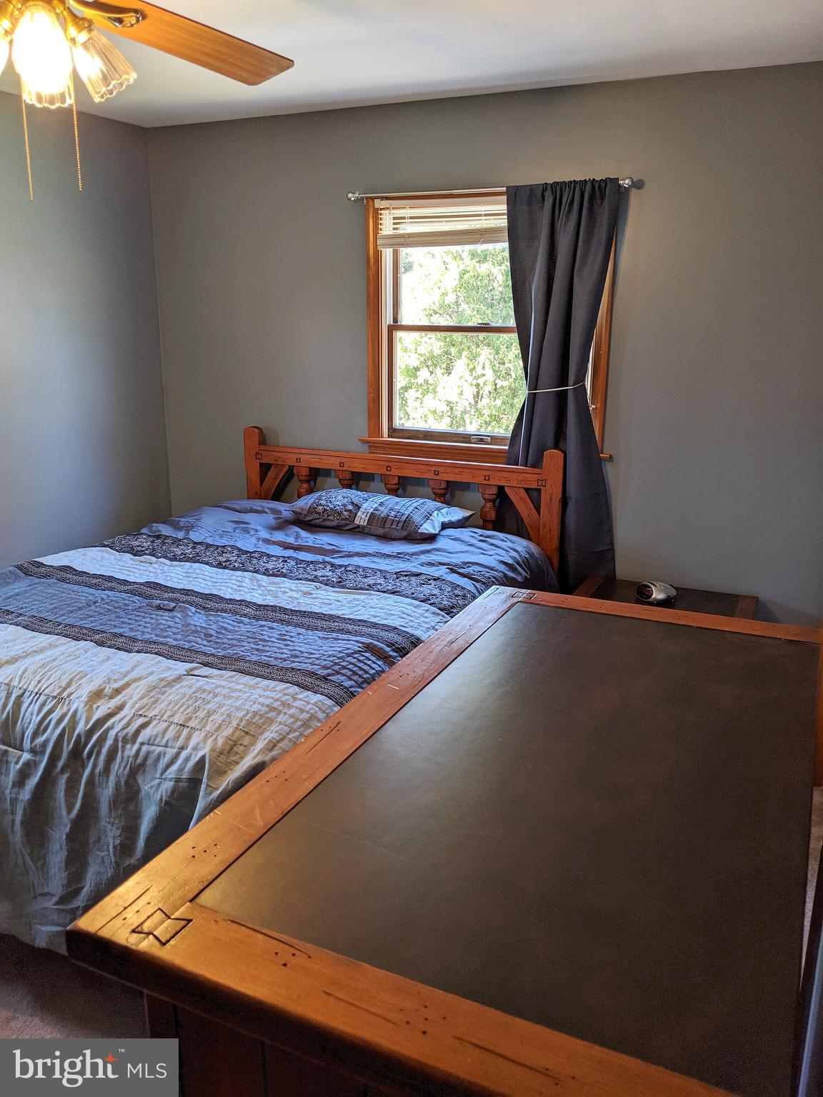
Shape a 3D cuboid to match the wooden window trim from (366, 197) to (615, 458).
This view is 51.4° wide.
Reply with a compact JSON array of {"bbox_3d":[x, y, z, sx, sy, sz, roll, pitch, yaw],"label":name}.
[{"bbox_3d":[0.286,-0.894,3.543,1.070,1.107,0.100,7,16,24],"label":"wooden window trim"}]

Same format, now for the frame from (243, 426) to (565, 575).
[{"bbox_3d":[-0.085,0.043,3.847,1.495,1.109,0.080,7,16,24],"label":"frame"}]

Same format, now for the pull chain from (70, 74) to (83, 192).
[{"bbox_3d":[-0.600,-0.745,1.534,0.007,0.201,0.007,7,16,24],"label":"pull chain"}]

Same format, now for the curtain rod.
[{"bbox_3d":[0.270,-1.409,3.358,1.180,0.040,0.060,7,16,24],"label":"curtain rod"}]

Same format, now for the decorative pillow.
[{"bbox_3d":[-0.130,-0.153,3.526,0.680,0.140,0.370,7,16,24],"label":"decorative pillow"}]

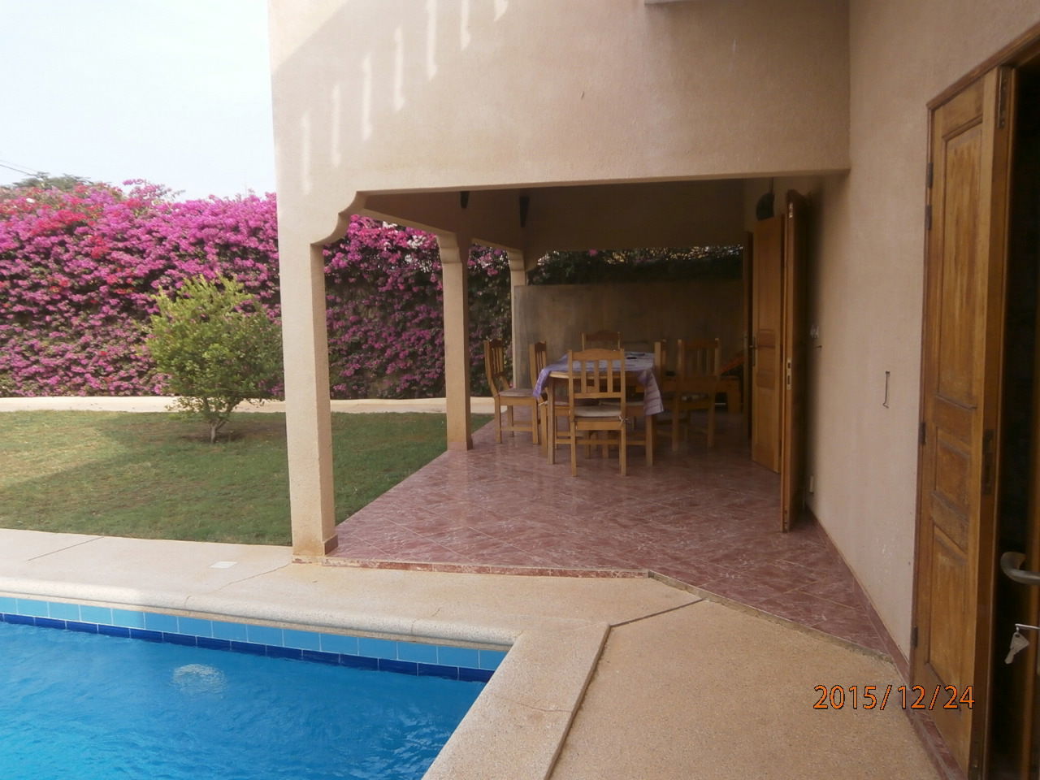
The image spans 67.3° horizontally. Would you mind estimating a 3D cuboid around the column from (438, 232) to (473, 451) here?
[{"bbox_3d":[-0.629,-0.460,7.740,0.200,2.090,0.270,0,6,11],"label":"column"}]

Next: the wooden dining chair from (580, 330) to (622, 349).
[{"bbox_3d":[0.968,-0.142,9.301,0.450,1.050,0.500,0,6,11],"label":"wooden dining chair"}]

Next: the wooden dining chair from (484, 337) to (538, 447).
[{"bbox_3d":[-0.047,0.004,8.161,0.530,1.050,0.450,1,7,16],"label":"wooden dining chair"}]

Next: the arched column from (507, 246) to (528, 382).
[{"bbox_3d":[-0.008,-0.884,11.087,0.200,2.170,0.220,0,6,11],"label":"arched column"}]

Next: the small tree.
[{"bbox_3d":[-3.425,-0.355,8.782,1.450,1.880,1.400,-4,7,-21],"label":"small tree"}]

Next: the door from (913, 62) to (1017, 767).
[{"bbox_3d":[1.440,0.109,2.580,0.048,2.120,0.540,0,6,11],"label":"door"}]

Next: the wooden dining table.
[{"bbox_3d":[0.912,0.130,7.982,1.070,0.800,2.420,0,6,11],"label":"wooden dining table"}]

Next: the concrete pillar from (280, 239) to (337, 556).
[{"bbox_3d":[-1.226,0.042,4.520,0.190,1.820,0.215,0,6,11],"label":"concrete pillar"}]

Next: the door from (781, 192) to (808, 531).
[{"bbox_3d":[1.746,-0.180,4.916,0.045,2.050,0.560,2,7,30],"label":"door"}]

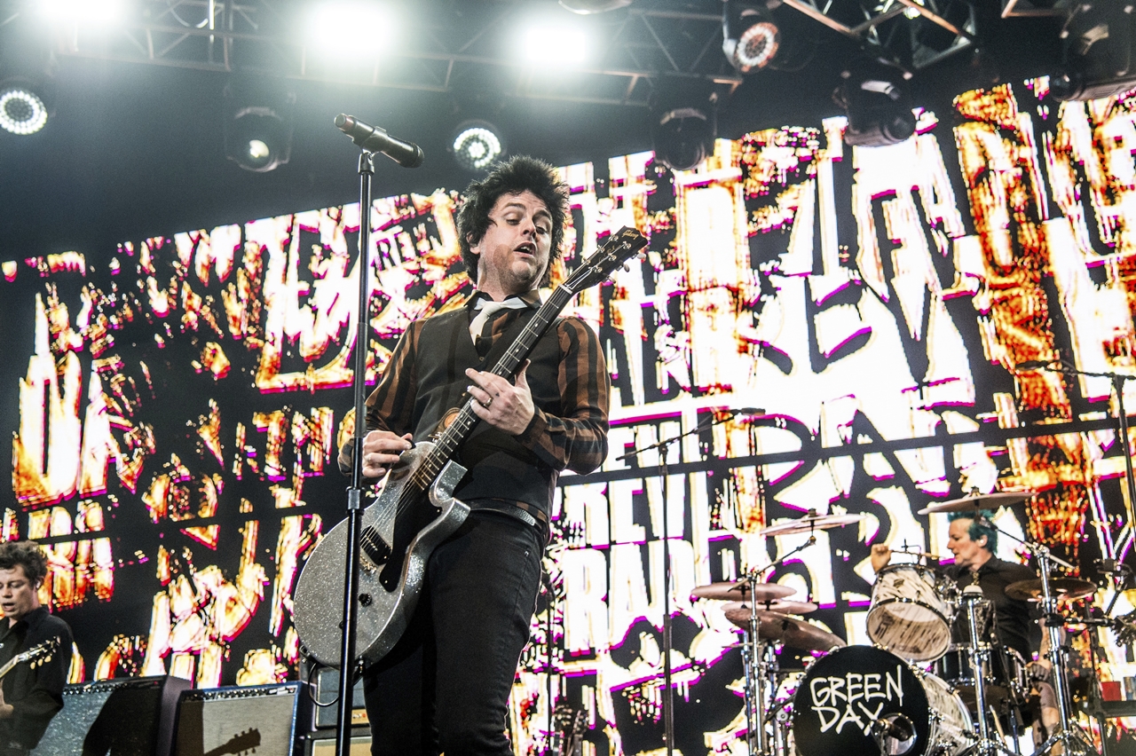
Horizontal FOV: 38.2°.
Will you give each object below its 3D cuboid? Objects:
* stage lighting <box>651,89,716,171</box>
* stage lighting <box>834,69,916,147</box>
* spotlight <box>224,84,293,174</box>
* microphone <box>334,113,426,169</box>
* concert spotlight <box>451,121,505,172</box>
[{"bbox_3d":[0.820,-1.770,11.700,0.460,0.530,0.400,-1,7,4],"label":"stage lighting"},{"bbox_3d":[2.131,-1.879,11.400,0.430,0.470,0.400,16,-4,-40],"label":"stage lighting"},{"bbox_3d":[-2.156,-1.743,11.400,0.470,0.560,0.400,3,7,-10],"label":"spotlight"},{"bbox_3d":[-0.328,-0.413,2.850,0.048,0.048,0.240,-9,-10,26],"label":"microphone"},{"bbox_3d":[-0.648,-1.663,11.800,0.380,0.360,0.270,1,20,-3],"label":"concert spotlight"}]

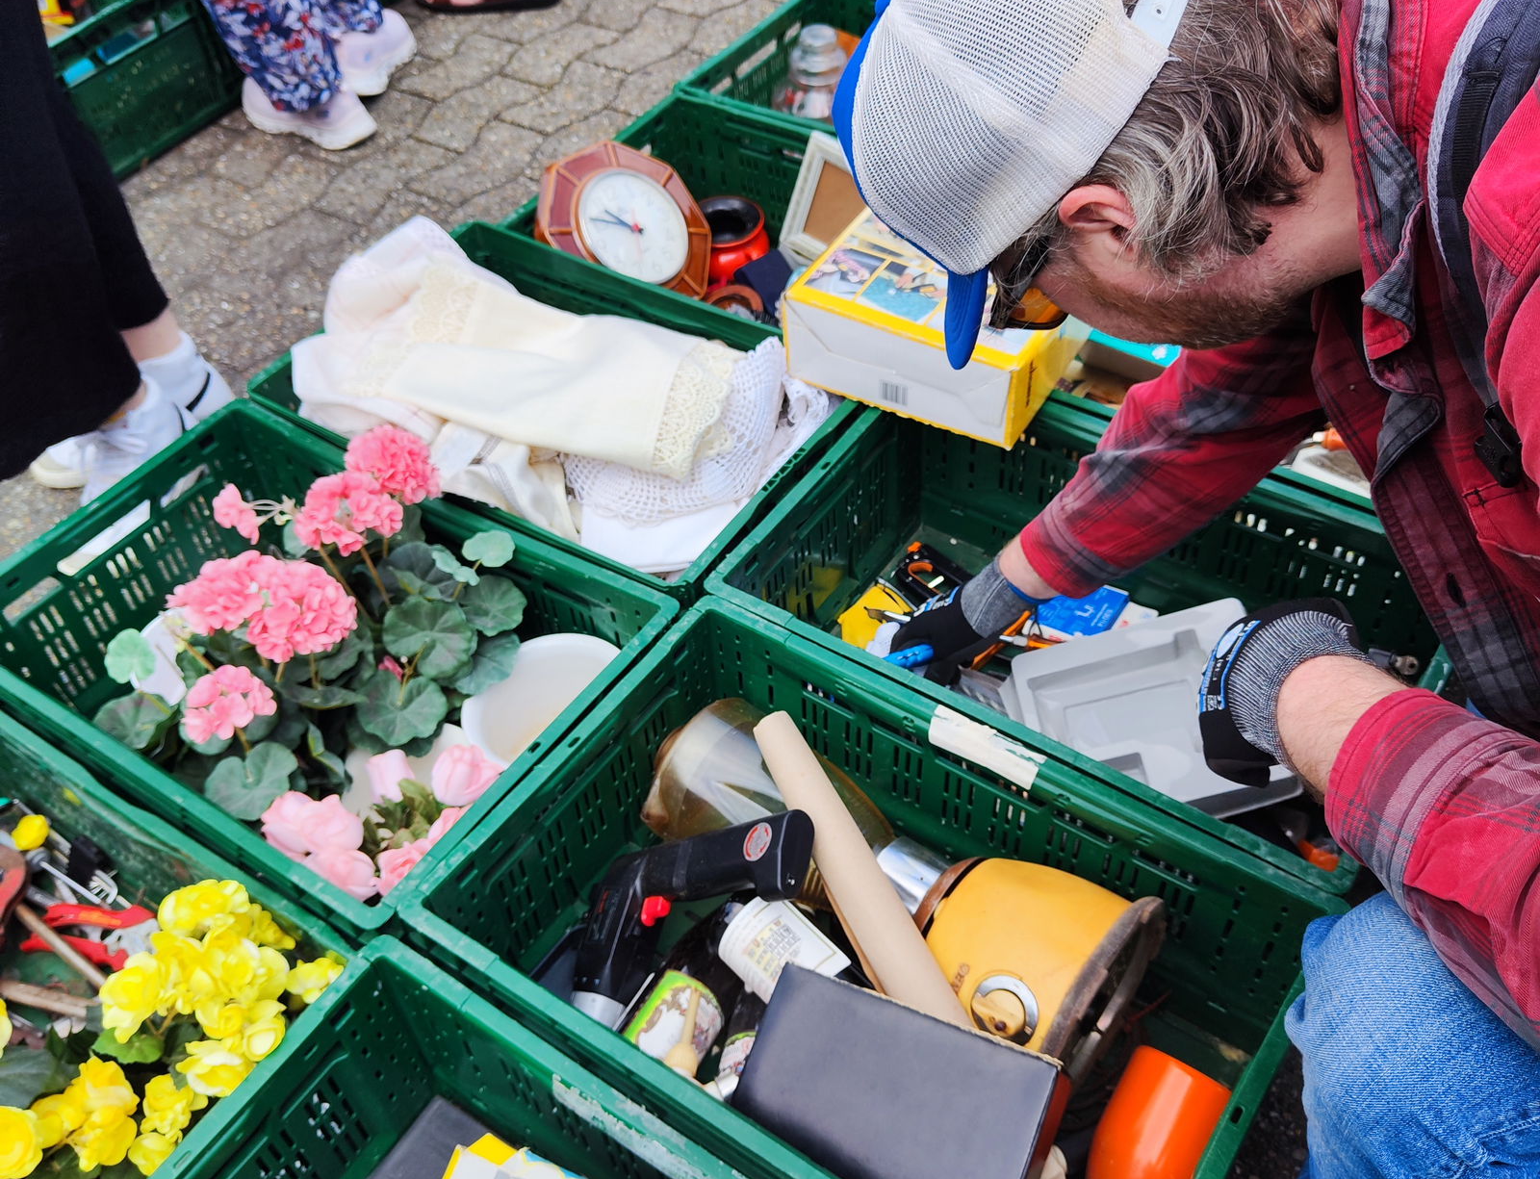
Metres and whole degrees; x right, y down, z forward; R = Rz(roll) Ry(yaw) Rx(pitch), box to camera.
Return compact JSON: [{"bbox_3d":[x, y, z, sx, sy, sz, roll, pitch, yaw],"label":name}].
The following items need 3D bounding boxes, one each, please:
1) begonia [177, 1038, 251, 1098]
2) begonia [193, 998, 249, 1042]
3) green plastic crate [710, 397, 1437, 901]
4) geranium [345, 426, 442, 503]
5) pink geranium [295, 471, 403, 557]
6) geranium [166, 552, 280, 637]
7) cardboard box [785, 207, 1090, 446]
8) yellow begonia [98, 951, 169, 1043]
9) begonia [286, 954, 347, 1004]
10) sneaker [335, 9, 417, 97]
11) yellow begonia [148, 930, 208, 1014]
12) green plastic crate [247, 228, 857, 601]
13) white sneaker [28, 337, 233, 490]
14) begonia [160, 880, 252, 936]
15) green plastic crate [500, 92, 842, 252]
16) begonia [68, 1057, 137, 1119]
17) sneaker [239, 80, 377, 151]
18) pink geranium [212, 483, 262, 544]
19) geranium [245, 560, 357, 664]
[{"bbox_3d":[-0.413,0.358,1.061,0.055,0.044,0.050,-2,47,2],"label":"begonia"},{"bbox_3d":[-0.407,0.318,1.055,0.044,0.034,0.042,-5,47,0],"label":"begonia"},{"bbox_3d":[0.300,0.067,1.370,0.600,0.230,0.400,25,54,25],"label":"green plastic crate"},{"bbox_3d":[-0.349,-0.114,1.320,0.090,0.070,0.088,-5,47,0],"label":"geranium"},{"bbox_3d":[-0.404,-0.073,1.367,0.102,0.066,0.088,-2,47,2],"label":"pink geranium"},{"bbox_3d":[-0.499,0.005,1.306,0.090,0.066,0.084,-2,47,2],"label":"geranium"},{"bbox_3d":[0.205,-0.316,1.525,0.259,0.100,0.300,22,52,23],"label":"cardboard box"},{"bbox_3d":[-0.470,0.300,1.051,0.052,0.050,0.054,-2,47,2],"label":"yellow begonia"},{"bbox_3d":[-0.346,0.299,1.090,0.048,0.038,0.045,-5,47,0],"label":"begonia"},{"bbox_3d":[-0.726,-0.942,2.506,0.100,0.115,0.262,26,54,26],"label":"sneaker"},{"bbox_3d":[-0.457,0.295,1.098,0.046,0.050,0.046,-5,47,0],"label":"yellow begonia"},{"bbox_3d":[-0.212,-0.156,1.628,0.600,0.230,0.400,23,53,24],"label":"green plastic crate"},{"bbox_3d":[-0.825,-0.220,1.812,0.272,0.120,0.100,-17,48,-12],"label":"white sneaker"},{"bbox_3d":[-0.441,0.251,1.110,0.070,0.045,0.060,-5,47,0],"label":"begonia"},{"bbox_3d":[0.032,-0.388,1.828,0.600,0.230,0.400,22,52,23],"label":"green plastic crate"},{"bbox_3d":[-0.496,0.370,1.057,0.047,0.040,0.047,-5,47,0],"label":"begonia"},{"bbox_3d":[-0.810,-0.839,2.422,0.260,0.105,0.100,21,52,22],"label":"sneaker"},{"bbox_3d":[-0.519,-0.074,1.386,0.045,0.048,0.043,-2,47,2],"label":"pink geranium"},{"bbox_3d":[-0.410,0.020,1.244,0.090,0.068,0.090,-5,47,0],"label":"geranium"}]

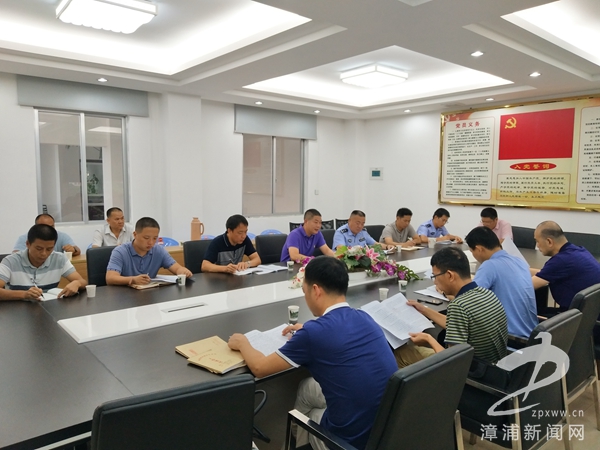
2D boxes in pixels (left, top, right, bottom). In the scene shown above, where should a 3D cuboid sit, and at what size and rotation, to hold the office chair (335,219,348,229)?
[{"bbox_3d":[0.972,0.387,7.586,0.520,0.920,0.560,-4,8,-40],"label":"office chair"}]

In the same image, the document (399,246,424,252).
[{"bbox_3d":[1.398,0.289,5.605,0.360,0.020,0.240,-4,8,-40],"label":"document"}]

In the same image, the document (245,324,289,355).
[{"bbox_3d":[-0.140,0.621,2.509,0.400,0.020,0.300,-4,7,-40],"label":"document"}]

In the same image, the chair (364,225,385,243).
[{"bbox_3d":[1.250,0.520,6.386,0.560,0.970,0.600,-4,7,-40],"label":"chair"}]

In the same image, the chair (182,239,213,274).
[{"bbox_3d":[-0.892,0.670,4.713,0.560,0.970,0.600,-5,8,-43],"label":"chair"}]

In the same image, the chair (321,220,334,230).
[{"bbox_3d":[0.542,0.420,7.224,0.520,0.920,0.560,-4,8,-40],"label":"chair"}]

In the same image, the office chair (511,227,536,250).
[{"bbox_3d":[3.024,0.535,6.395,0.600,0.970,0.560,-4,7,-40],"label":"office chair"}]

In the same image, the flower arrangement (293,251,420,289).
[{"bbox_3d":[0.459,0.334,3.892,1.120,0.260,0.520,-2,6,-20],"label":"flower arrangement"}]

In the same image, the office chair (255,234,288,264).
[{"bbox_3d":[-0.140,0.626,5.216,0.560,0.970,0.600,-4,7,-35],"label":"office chair"}]

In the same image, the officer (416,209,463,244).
[{"bbox_3d":[1.904,0.377,6.271,0.720,1.220,0.580,4,7,31],"label":"officer"}]

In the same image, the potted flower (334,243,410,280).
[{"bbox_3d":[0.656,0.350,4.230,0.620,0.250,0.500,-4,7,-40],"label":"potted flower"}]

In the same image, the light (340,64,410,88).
[{"bbox_3d":[1.029,-2.048,6.271,0.660,0.160,0.650,-4,7,-40],"label":"light"}]

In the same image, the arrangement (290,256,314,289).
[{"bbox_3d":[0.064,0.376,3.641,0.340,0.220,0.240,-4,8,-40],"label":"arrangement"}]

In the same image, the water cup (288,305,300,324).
[{"bbox_3d":[-0.034,0.537,2.735,0.070,0.080,0.070,0,6,0],"label":"water cup"}]

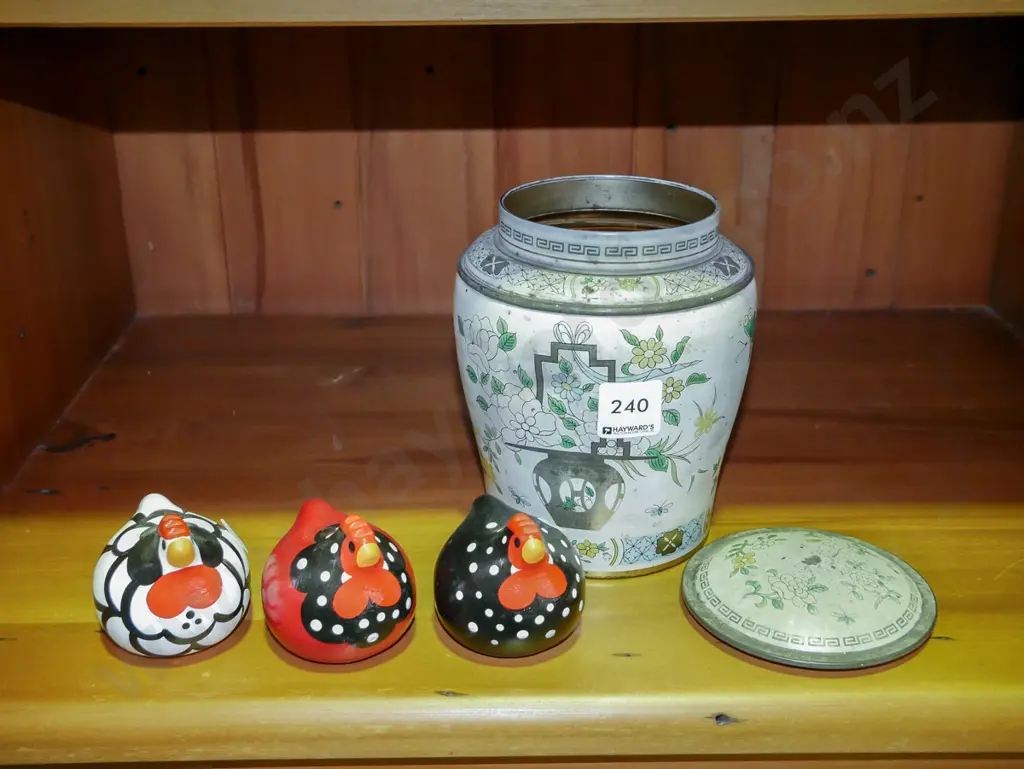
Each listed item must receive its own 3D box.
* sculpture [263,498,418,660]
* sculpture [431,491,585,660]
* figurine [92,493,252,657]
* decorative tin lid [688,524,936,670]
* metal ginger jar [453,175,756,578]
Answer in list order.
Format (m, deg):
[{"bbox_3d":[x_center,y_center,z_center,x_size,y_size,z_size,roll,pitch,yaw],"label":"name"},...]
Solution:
[{"bbox_3d":[-0.075,0.084,0.511,0.065,0.063,0.067,-18,28,-35],"label":"sculpture"},{"bbox_3d":[-0.001,0.082,0.515,0.065,0.062,0.067,-14,27,-30],"label":"sculpture"},{"bbox_3d":[-0.153,0.088,0.537,0.069,0.069,0.072,-13,27,-27],"label":"figurine"},{"bbox_3d":[0.135,0.093,0.542,0.114,0.019,0.114,0,23,0],"label":"decorative tin lid"},{"bbox_3d":[0.047,-0.009,0.620,0.150,0.177,0.150,0,24,-1],"label":"metal ginger jar"}]

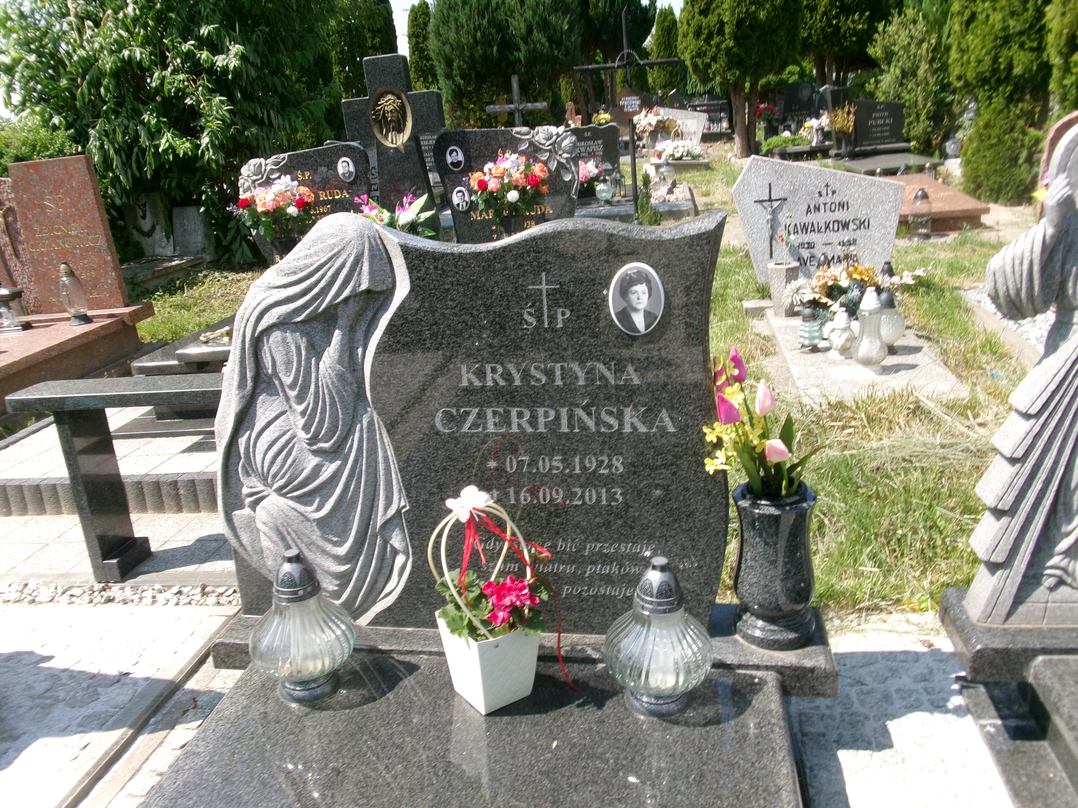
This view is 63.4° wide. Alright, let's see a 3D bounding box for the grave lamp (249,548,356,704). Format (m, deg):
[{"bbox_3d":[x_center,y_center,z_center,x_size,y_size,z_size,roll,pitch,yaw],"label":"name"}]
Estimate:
[{"bbox_3d":[-0.432,0.392,1.555,0.182,0.283,0.182,0,18,9],"label":"grave lamp"}]

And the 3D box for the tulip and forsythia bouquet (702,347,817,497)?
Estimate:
[{"bbox_3d":[0.392,0.035,1.538,0.195,0.245,0.160,0,18,9],"label":"tulip and forsythia bouquet"}]

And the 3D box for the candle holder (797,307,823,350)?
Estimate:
[{"bbox_3d":[1.121,-0.316,3.602,0.103,0.175,0.103,-1,18,10],"label":"candle holder"}]

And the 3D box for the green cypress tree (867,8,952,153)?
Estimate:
[{"bbox_3d":[4.904,-4.232,11.532,1.075,1.912,1.022,-1,18,10],"label":"green cypress tree"}]

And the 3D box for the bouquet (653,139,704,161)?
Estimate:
[{"bbox_3d":[2.130,-3.887,13.264,0.740,0.295,0.400,-1,18,10],"label":"bouquet"}]

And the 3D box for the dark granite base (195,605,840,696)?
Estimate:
[{"bbox_3d":[-0.044,0.467,1.741,1.188,0.056,0.216,0,18,9],"label":"dark granite base"}]

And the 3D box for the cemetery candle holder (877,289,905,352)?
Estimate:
[{"bbox_3d":[1.505,-0.360,3.750,0.147,0.262,0.147,0,18,9],"label":"cemetery candle holder"}]

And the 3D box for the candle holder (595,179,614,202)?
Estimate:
[{"bbox_3d":[0.569,-1.881,7.656,0.148,0.187,0.148,-1,18,10],"label":"candle holder"}]

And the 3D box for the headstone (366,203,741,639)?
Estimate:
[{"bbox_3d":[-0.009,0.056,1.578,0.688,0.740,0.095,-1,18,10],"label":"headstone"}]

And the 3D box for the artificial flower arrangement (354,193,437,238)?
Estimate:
[{"bbox_3d":[-0.626,-0.784,3.800,0.360,0.300,0.280,0,18,9],"label":"artificial flower arrangement"}]

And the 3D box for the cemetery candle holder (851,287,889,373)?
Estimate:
[{"bbox_3d":[1.254,-0.287,3.272,0.127,0.305,0.127,-1,18,10],"label":"cemetery candle holder"}]

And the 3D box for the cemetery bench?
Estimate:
[{"bbox_3d":[-0.701,0.176,2.012,0.950,0.463,0.145,-1,18,10],"label":"cemetery bench"}]

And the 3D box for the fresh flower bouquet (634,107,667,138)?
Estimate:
[{"bbox_3d":[1.460,-3.715,11.500,0.430,0.400,0.360,0,18,9],"label":"fresh flower bouquet"}]

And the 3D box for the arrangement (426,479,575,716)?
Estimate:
[{"bbox_3d":[-0.072,0.316,1.462,0.180,0.389,0.160,-13,20,-25],"label":"arrangement"}]

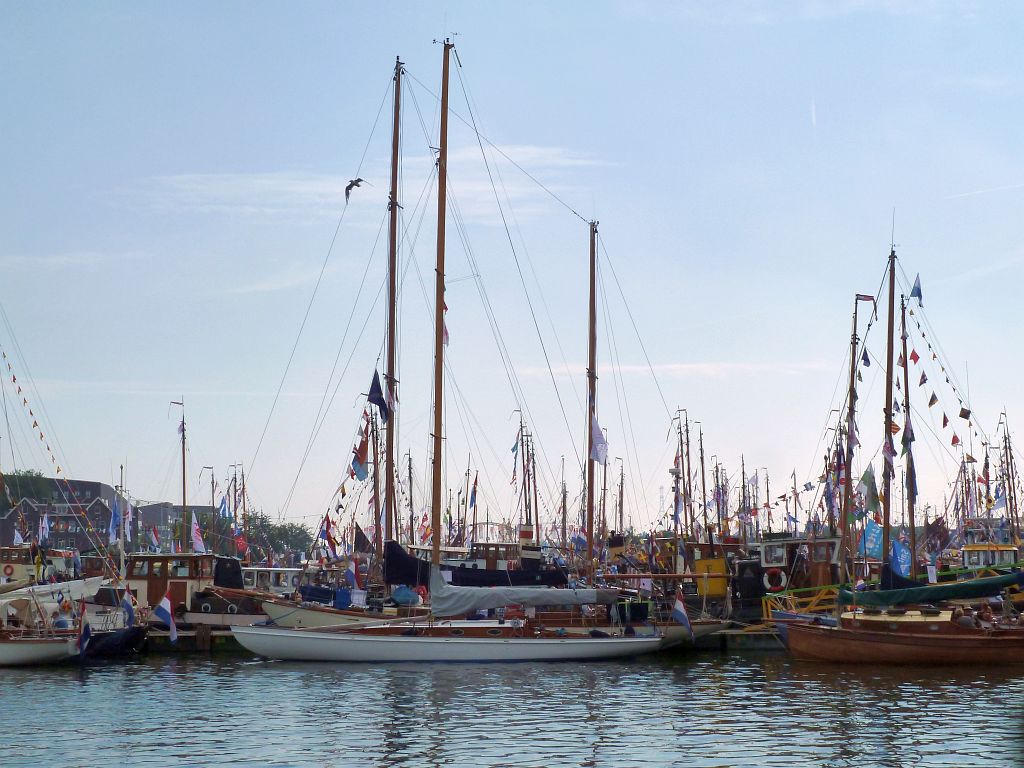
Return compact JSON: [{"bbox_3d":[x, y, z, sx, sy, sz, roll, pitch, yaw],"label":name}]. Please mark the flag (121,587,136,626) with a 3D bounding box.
[{"bbox_3d":[-11.039,6.433,53.642,0.461,1.087,0.200,0,-5,0],"label":"flag"}]

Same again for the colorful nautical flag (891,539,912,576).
[{"bbox_3d":[12.694,5.655,60.738,0.789,1.233,0.150,0,-5,0],"label":"colorful nautical flag"}]

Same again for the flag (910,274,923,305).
[{"bbox_3d":[13.674,-3.195,63.000,0.420,1.000,0.150,0,-5,0],"label":"flag"}]

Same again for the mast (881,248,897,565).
[{"bbox_3d":[12.660,1.159,62.536,0.200,11.481,0.200,2,-5,0],"label":"mast"}]

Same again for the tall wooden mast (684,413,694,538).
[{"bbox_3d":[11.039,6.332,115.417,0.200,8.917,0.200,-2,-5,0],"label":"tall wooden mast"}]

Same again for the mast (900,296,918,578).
[{"bbox_3d":[13.636,2.180,64.056,0.200,10.461,0.200,-1,-5,0],"label":"mast"}]

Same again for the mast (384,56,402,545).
[{"bbox_3d":[-3.809,-1.916,59.818,0.210,17.492,0.210,1,-5,0],"label":"mast"}]

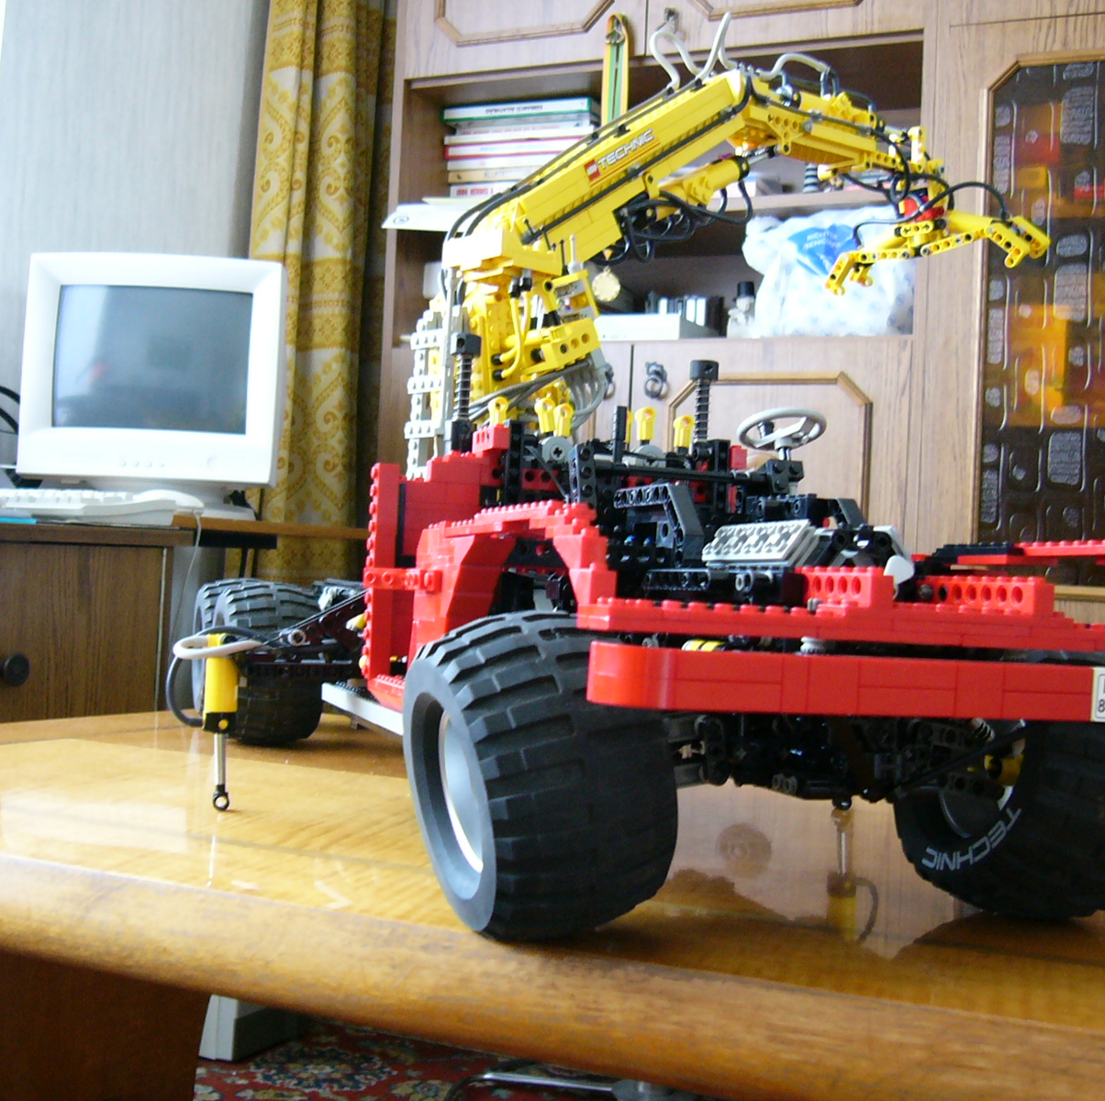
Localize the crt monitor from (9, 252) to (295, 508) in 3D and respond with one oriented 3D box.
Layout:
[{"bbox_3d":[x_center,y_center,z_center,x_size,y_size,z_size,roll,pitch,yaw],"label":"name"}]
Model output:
[{"bbox_3d":[-0.576,-0.234,2.342,0.370,0.386,0.385,3,-1,2],"label":"crt monitor"}]

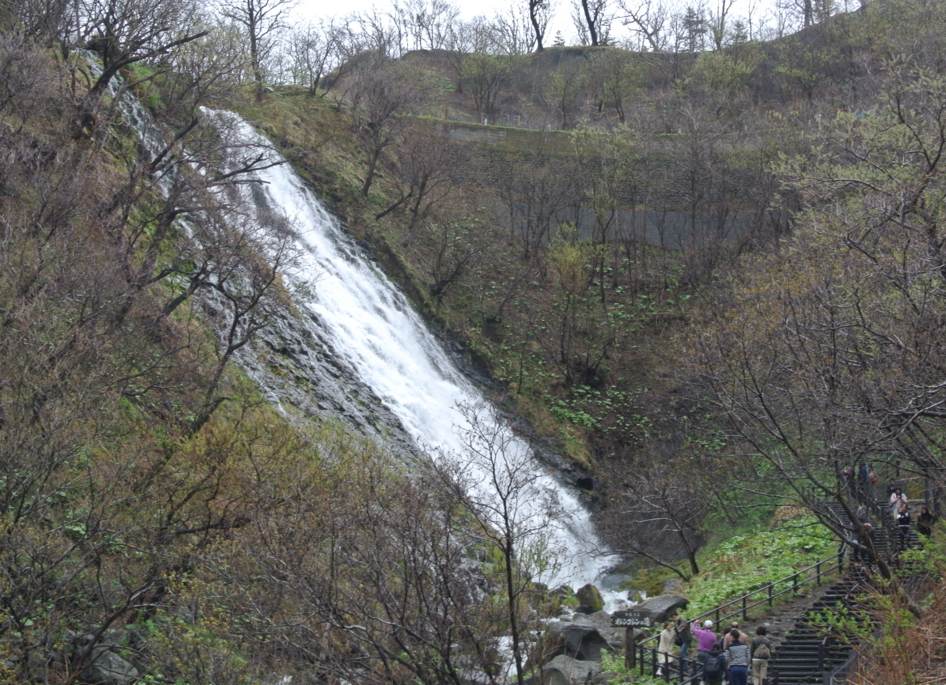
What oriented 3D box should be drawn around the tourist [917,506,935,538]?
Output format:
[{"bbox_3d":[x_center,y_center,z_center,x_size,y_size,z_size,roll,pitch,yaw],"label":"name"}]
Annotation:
[{"bbox_3d":[15.262,6.358,60.500,0.550,1.620,0.420,-2,-7,18],"label":"tourist"}]

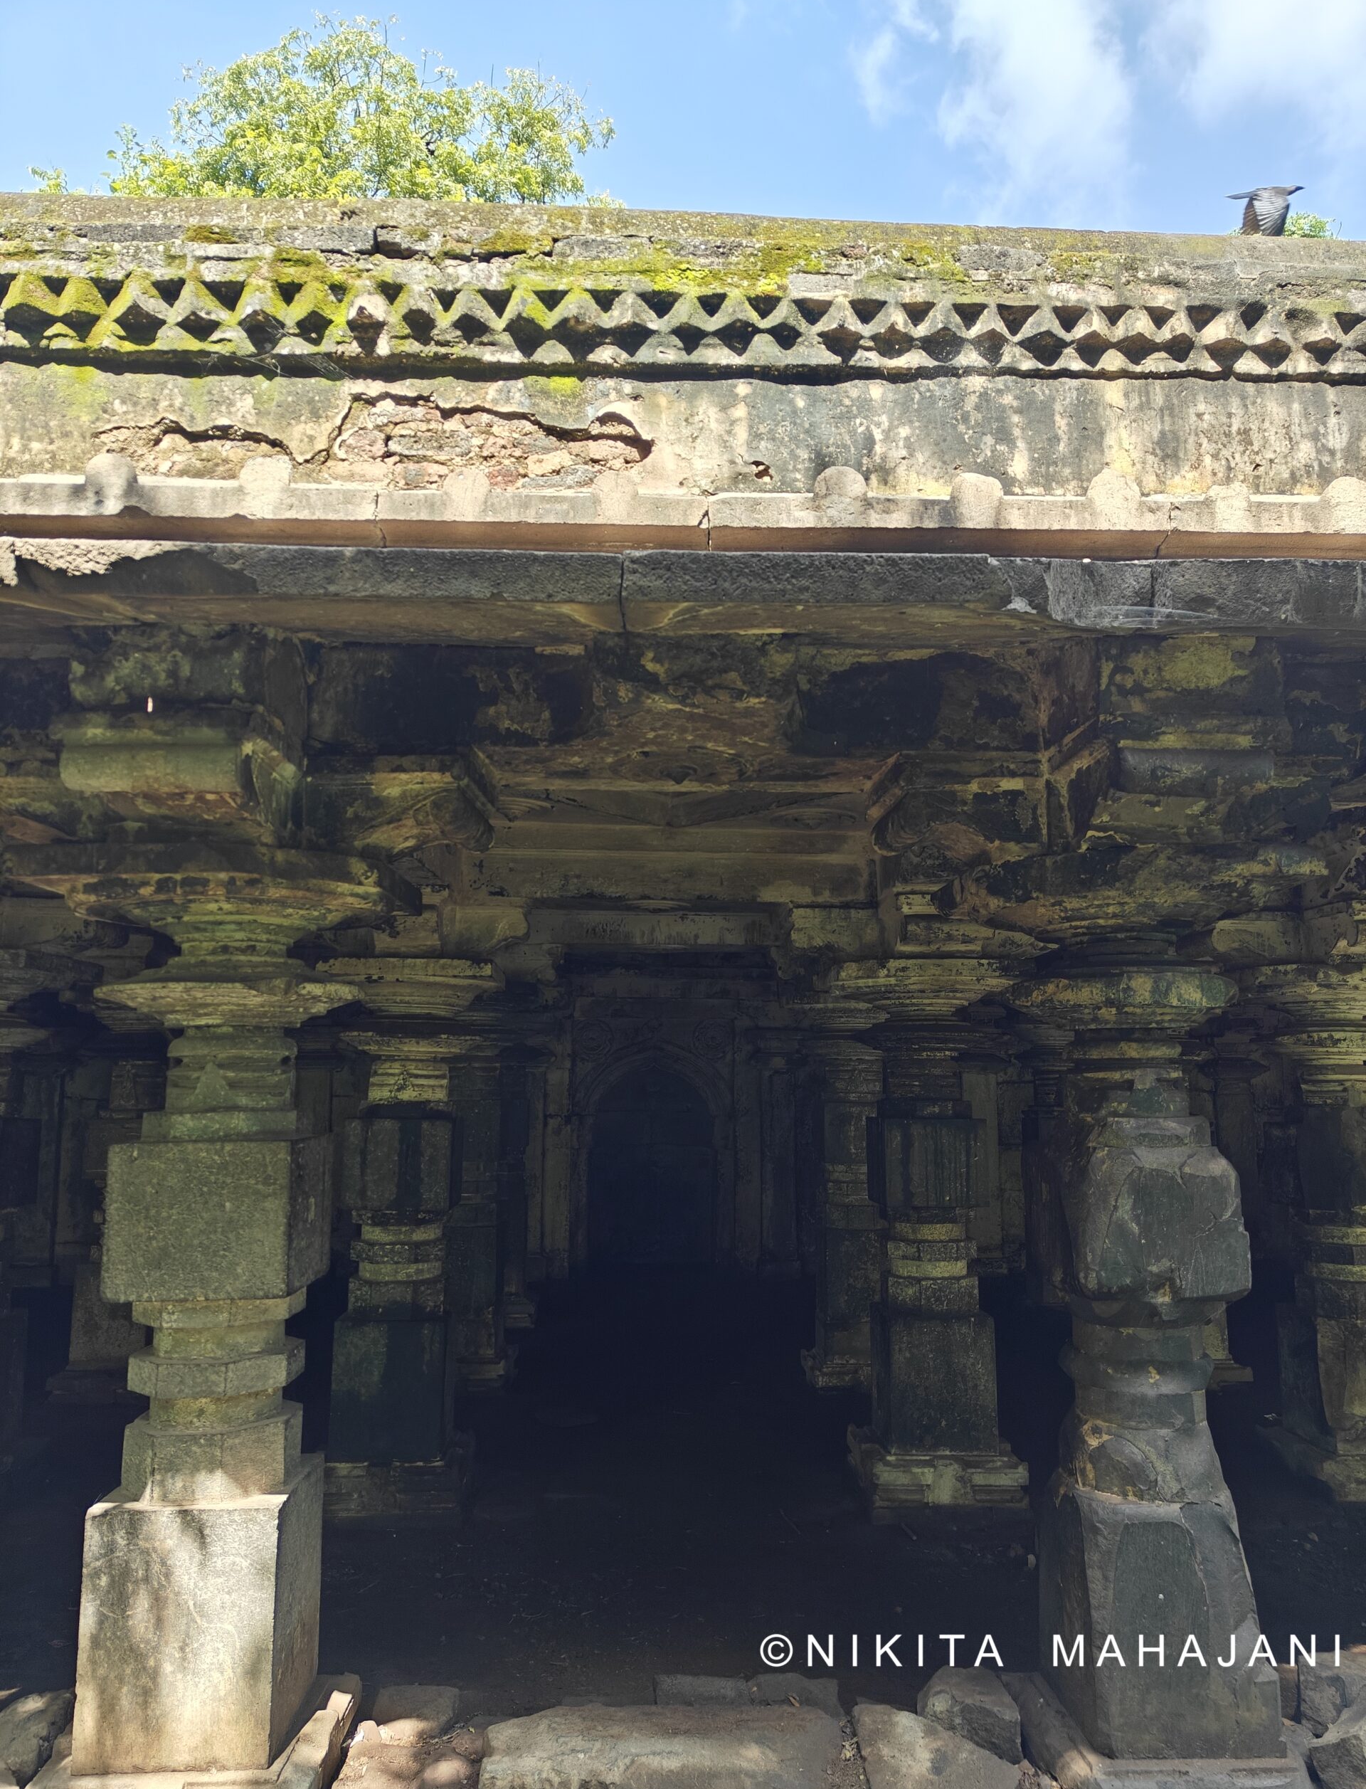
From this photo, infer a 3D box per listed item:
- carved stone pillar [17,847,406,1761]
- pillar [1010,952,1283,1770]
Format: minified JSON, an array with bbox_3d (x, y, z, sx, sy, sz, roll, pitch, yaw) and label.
[{"bbox_3d":[-1.041,0.892,2.861,0.825,1.864,0.792,0,-8,-2],"label":"carved stone pillar"},{"bbox_3d":[1.092,1.031,2.999,0.533,1.687,0.533,0,-8,-2],"label":"pillar"}]

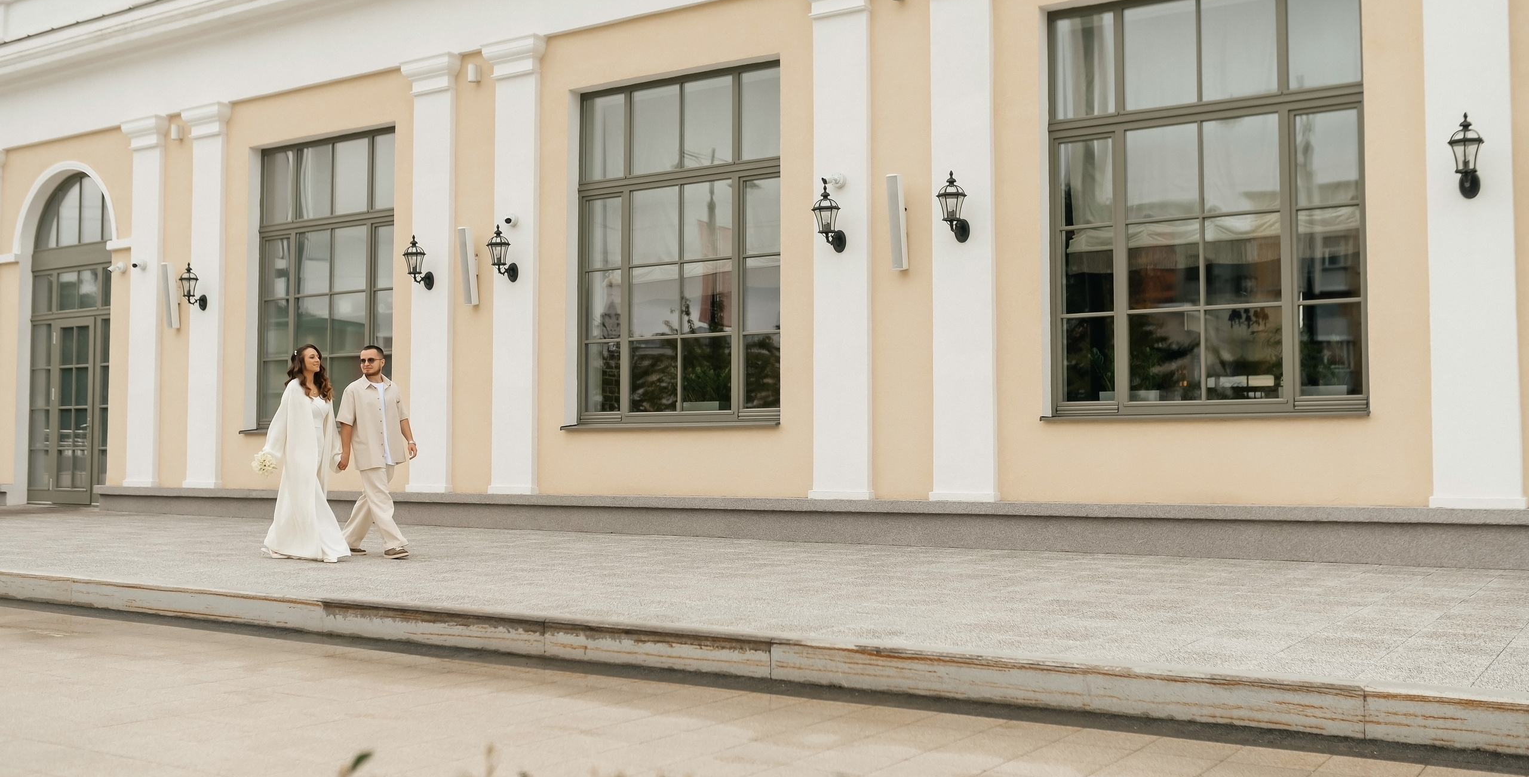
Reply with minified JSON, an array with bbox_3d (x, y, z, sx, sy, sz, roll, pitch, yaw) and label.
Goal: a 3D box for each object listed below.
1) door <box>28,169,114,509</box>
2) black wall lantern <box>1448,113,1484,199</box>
[{"bbox_3d":[-9.437,-0.685,20.441,2.182,4.551,0.140,-2,-4,33],"label":"door"},{"bbox_3d":[4.955,-1.648,10.479,0.251,0.583,0.350,-2,-4,33],"label":"black wall lantern"}]

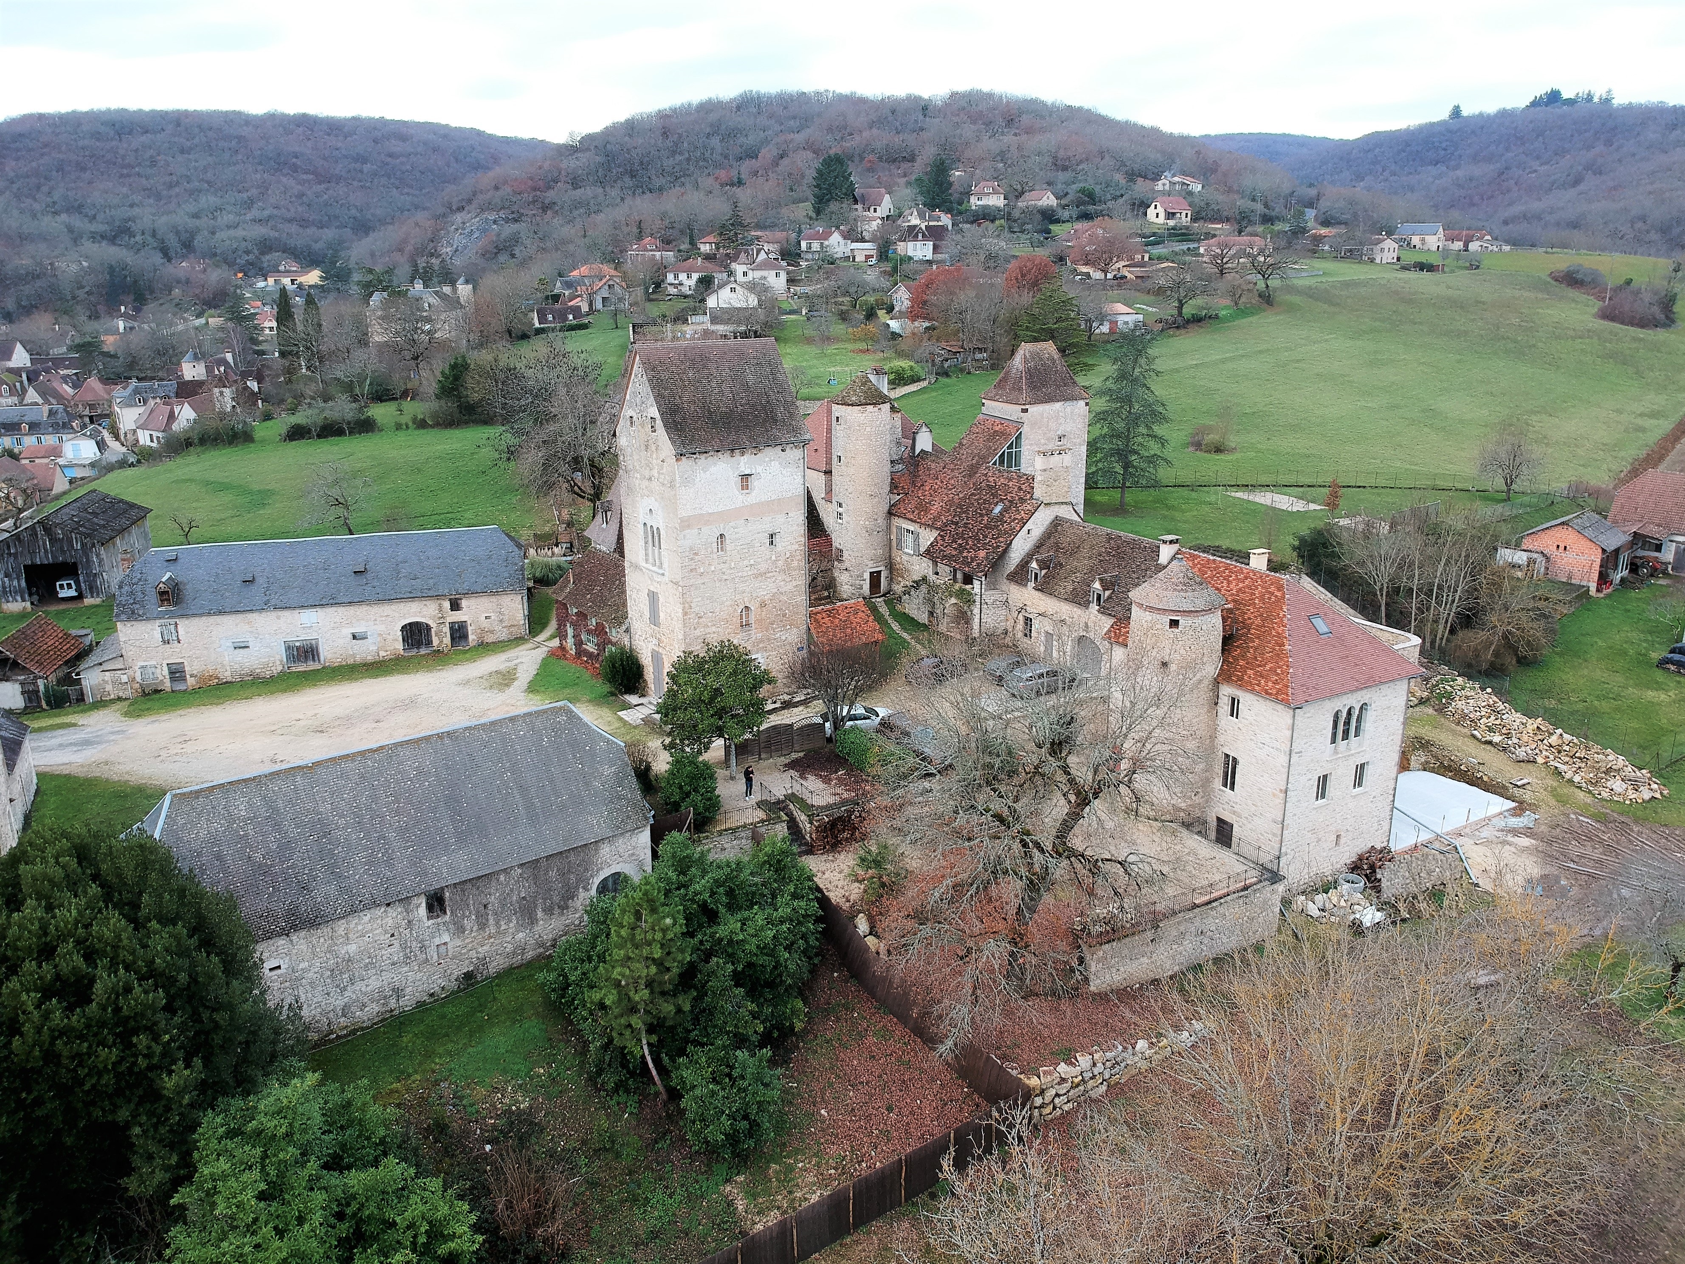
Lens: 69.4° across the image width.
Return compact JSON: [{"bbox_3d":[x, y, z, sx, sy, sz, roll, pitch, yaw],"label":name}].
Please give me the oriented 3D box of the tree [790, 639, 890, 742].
[{"bbox_3d":[-0.401,3.302,68.976,5.300,5.900,5.000,-1,16,0],"label":"tree"}]

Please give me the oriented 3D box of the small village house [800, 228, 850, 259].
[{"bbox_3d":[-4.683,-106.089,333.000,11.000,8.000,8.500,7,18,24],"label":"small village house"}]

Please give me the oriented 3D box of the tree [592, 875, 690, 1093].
[{"bbox_3d":[-6.864,12.558,42.278,3.500,8.500,3.400,-1,16,0],"label":"tree"}]

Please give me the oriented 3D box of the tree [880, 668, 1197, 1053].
[{"bbox_3d":[7.436,9.101,48.305,12.000,13.500,11.500,-1,16,0],"label":"tree"}]

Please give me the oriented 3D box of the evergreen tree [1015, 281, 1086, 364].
[{"bbox_3d":[28.506,-41.374,165.208,11.200,13.030,11.000,-1,17,0],"label":"evergreen tree"}]

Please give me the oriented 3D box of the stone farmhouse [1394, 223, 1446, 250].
[{"bbox_3d":[213.219,-145.797,450.000,8.500,10.000,17.000,-15,22,-41],"label":"stone farmhouse"}]

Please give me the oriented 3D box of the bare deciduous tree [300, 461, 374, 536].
[{"bbox_3d":[-52.038,-13.437,123.905,7.510,7.850,7.510,-1,16,0],"label":"bare deciduous tree"}]

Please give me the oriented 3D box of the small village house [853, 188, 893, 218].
[{"bbox_3d":[9.330,-121.482,345.000,9.500,9.200,7.400,9,19,31],"label":"small village house"}]

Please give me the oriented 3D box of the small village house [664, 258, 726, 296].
[{"bbox_3d":[-33.653,-81.491,279.000,13.400,8.000,10.000,-1,16,-2],"label":"small village house"}]

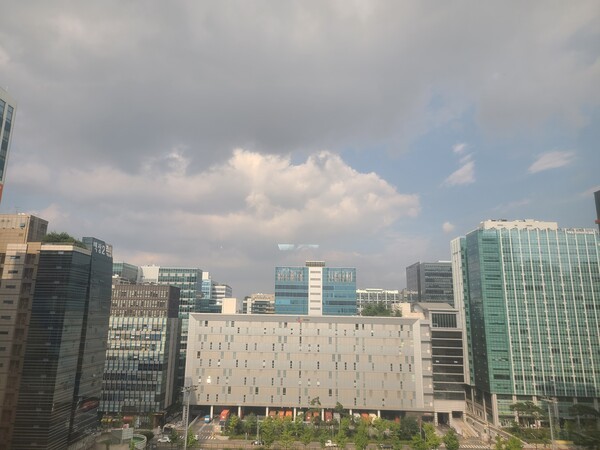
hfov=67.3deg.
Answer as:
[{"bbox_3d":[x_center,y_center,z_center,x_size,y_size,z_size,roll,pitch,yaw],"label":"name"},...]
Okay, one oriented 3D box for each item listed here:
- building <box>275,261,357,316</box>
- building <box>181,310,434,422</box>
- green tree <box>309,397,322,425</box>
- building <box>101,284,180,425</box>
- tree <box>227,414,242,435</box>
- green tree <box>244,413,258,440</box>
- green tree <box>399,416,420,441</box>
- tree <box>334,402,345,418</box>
[{"bbox_3d":[9.410,63.510,268.260,47.300,77.600,24.000,0,-13,3],"label":"building"},{"bbox_3d":[4.290,69.170,222.980,110.380,45.340,42.000,0,-13,4],"label":"building"},{"bbox_3d":[6.450,77.330,186.000,5.730,12.350,5.730,0,-13,3],"label":"green tree"},{"bbox_3d":[-68.810,55.630,195.530,25.240,56.430,15.000,0,-13,3],"label":"building"},{"bbox_3d":[-24.830,76.160,172.090,6.080,7.100,6.080,0,-13,3],"label":"tree"},{"bbox_3d":[-17.550,73.480,164.840,5.090,9.180,5.090,0,-13,3],"label":"green tree"},{"bbox_3d":[40.520,75.580,167.450,8.130,8.280,8.130,0,-13,3],"label":"green tree"},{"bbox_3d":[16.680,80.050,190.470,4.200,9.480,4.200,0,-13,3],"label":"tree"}]

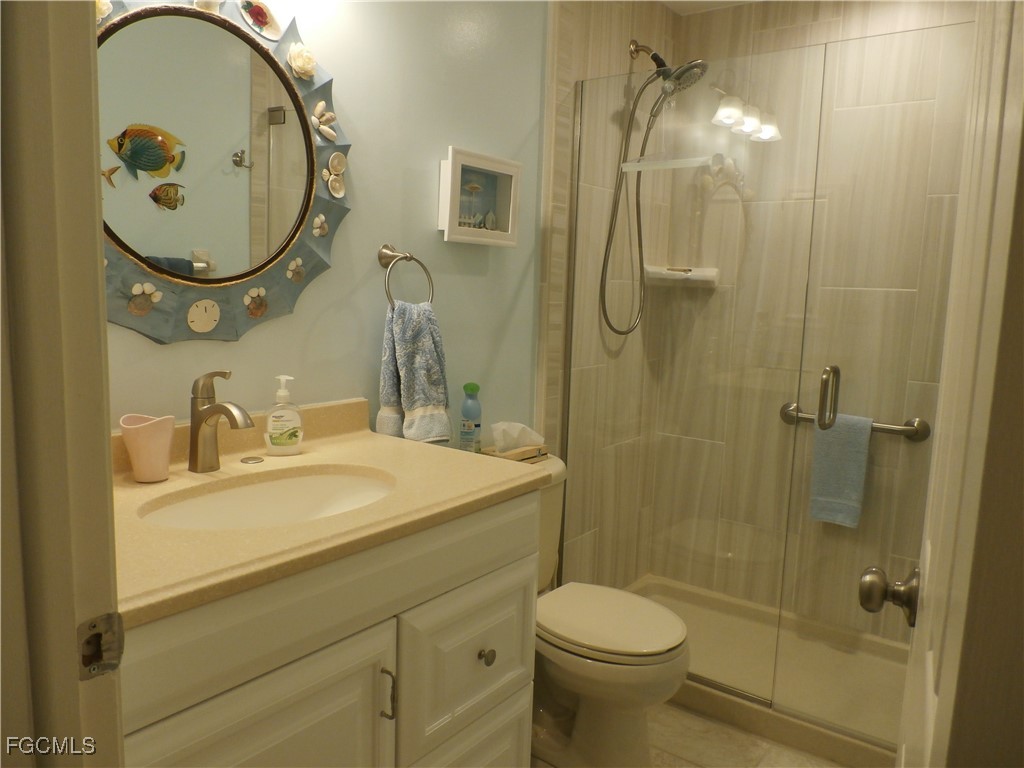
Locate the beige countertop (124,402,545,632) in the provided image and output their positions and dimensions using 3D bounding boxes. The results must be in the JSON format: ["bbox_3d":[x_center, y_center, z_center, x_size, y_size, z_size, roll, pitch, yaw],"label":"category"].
[{"bbox_3d":[-0.398,0.149,1.221,0.547,0.104,0.880,7,8,36],"label":"beige countertop"}]

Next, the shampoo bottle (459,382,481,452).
[{"bbox_3d":[-0.106,0.107,1.920,0.053,0.224,0.053,1,7,-5],"label":"shampoo bottle"}]

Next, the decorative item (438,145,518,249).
[{"bbox_3d":[-0.091,-0.483,1.956,0.058,0.231,0.288,7,8,36],"label":"decorative item"}]

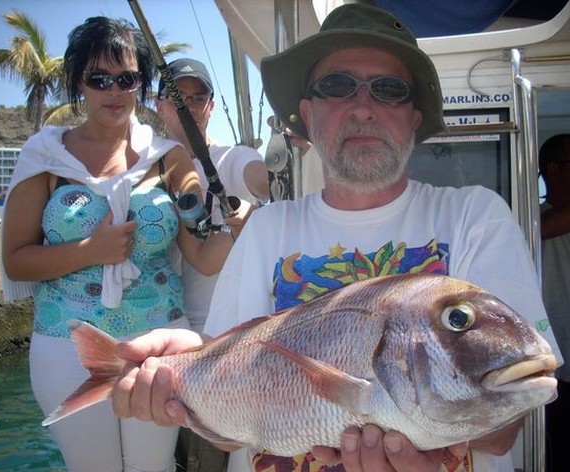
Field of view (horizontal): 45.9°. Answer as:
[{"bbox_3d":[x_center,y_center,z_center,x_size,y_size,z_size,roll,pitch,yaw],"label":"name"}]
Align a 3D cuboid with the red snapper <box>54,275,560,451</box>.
[{"bbox_3d":[-0.020,0.128,0.675,0.540,0.168,0.080,-4,-6,20],"label":"red snapper"}]

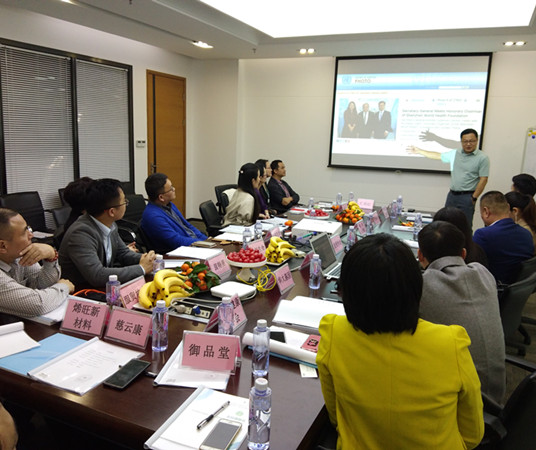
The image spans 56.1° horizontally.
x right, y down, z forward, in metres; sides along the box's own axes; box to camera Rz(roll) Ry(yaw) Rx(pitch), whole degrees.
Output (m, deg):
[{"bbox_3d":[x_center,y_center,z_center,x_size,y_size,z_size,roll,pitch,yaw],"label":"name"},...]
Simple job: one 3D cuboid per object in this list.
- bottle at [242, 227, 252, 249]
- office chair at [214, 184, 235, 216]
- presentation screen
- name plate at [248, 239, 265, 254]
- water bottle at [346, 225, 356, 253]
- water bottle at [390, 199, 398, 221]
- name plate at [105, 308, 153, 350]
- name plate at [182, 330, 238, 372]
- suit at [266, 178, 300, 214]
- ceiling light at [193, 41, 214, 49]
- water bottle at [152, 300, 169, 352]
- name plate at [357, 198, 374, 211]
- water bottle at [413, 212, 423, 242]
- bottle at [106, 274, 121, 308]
[{"bbox_3d":[-0.133,0.115,3.261,0.056,0.180,0.056,2,10,0],"label":"bottle"},{"bbox_3d":[-0.182,0.084,5.439,0.580,0.980,0.580,6,11,22],"label":"office chair"},{"bbox_3d":[1.961,-1.588,7.212,2.130,1.630,0.050,6,11,22],"label":"presentation screen"},{"bbox_3d":[-0.081,0.161,3.257,0.087,0.110,0.184,6,11,22],"label":"name plate"},{"bbox_3d":[0.576,0.101,3.490,0.056,0.180,0.056,2,10,0],"label":"water bottle"},{"bbox_3d":[1.271,-0.155,5.056,0.056,0.180,0.056,2,10,0],"label":"water bottle"},{"bbox_3d":[-0.512,0.378,1.893,0.193,0.120,0.080,7,11,26],"label":"name plate"},{"bbox_3d":[-0.190,0.421,1.688,0.193,0.120,0.080,4,10,11],"label":"name plate"},{"bbox_3d":[0.134,-0.233,5.801,0.400,0.620,0.500,6,11,22],"label":"suit"},{"bbox_3d":[-0.944,-2.617,7.297,0.180,0.070,0.340,7,11,23],"label":"ceiling light"},{"bbox_3d":[-0.372,0.348,1.753,0.055,0.177,0.055,2,10,0],"label":"water bottle"},{"bbox_3d":[1.119,-0.236,5.727,0.184,0.110,0.087,6,11,22],"label":"name plate"},{"bbox_3d":[1.223,-0.005,4.100,0.055,0.177,0.055,7,11,23],"label":"water bottle"},{"bbox_3d":[-0.648,0.303,2.113,0.056,0.180,0.056,2,10,0],"label":"bottle"}]

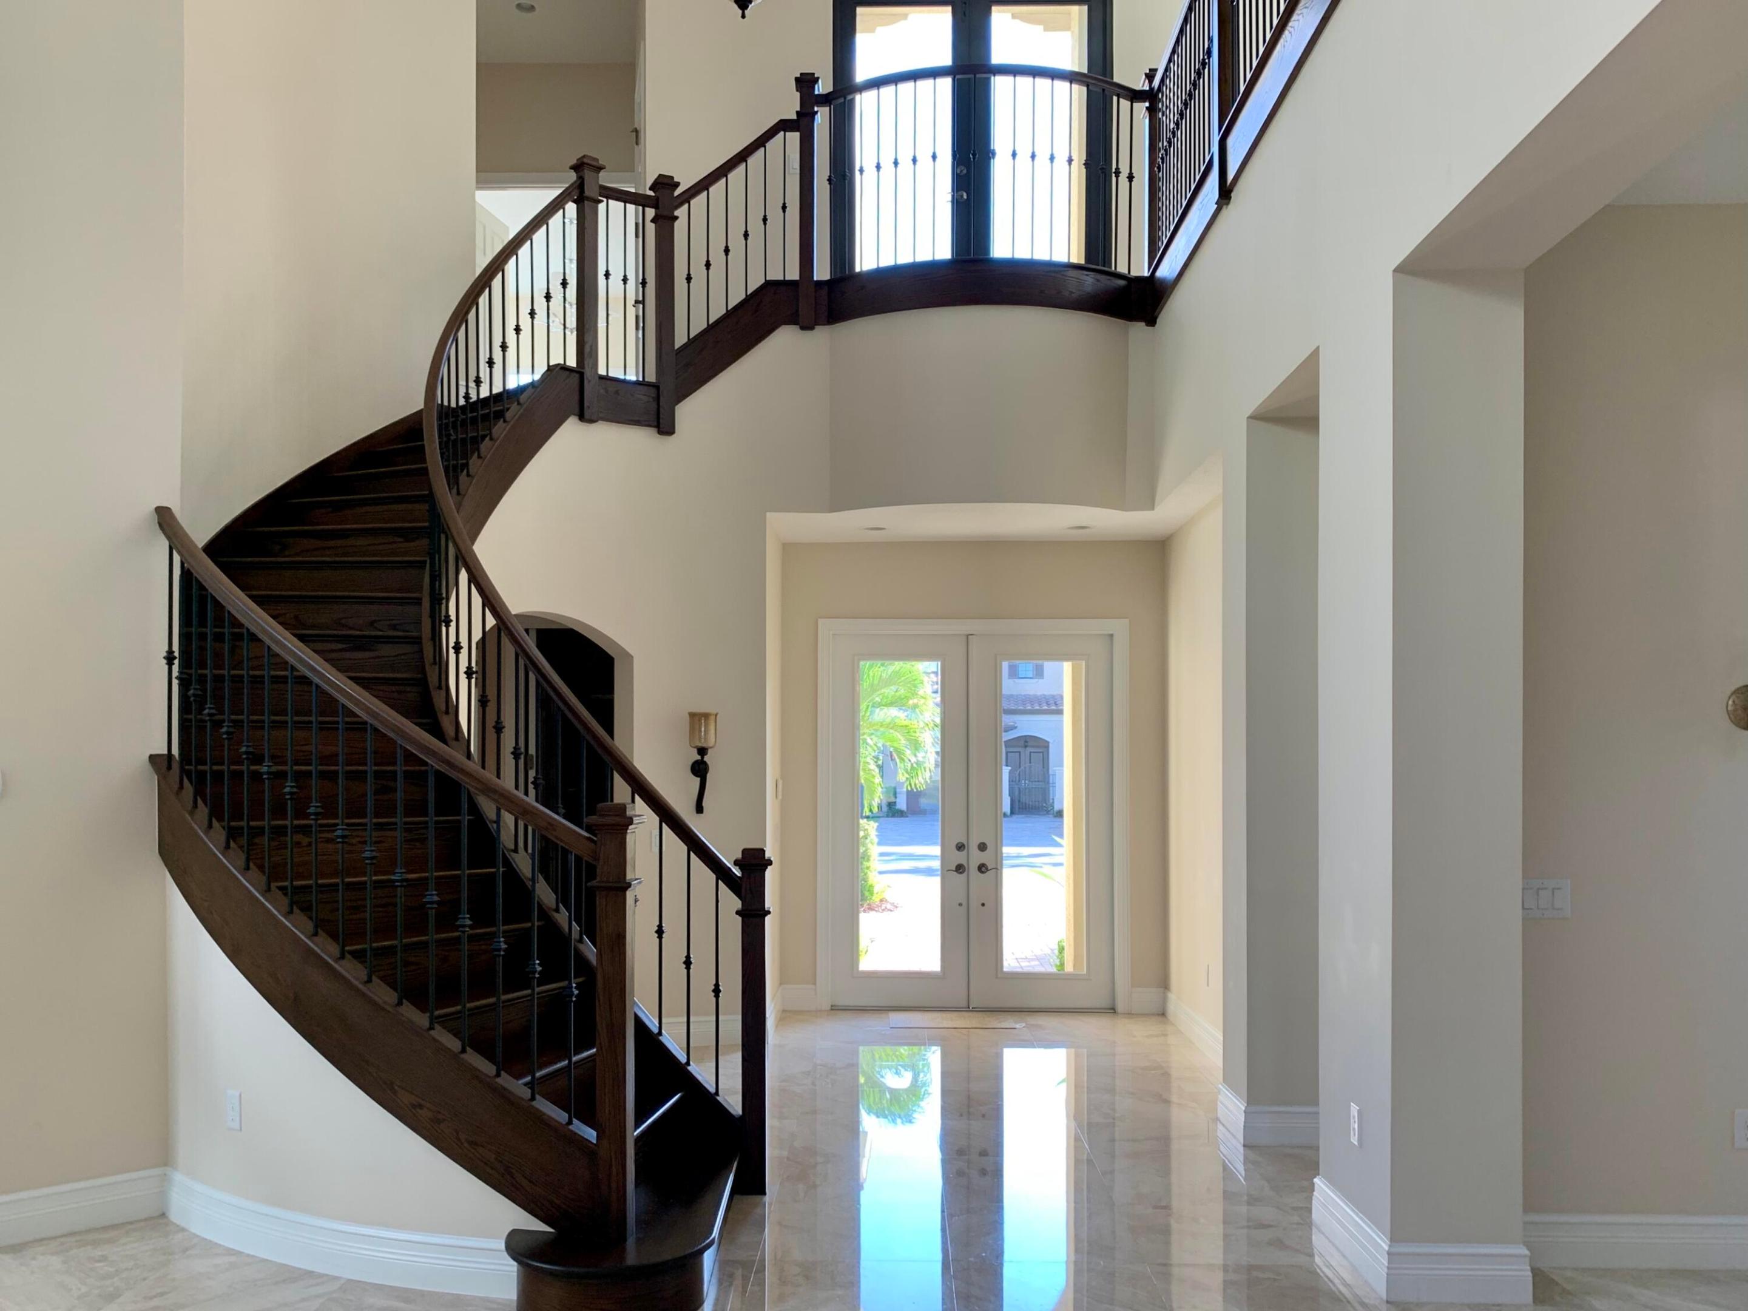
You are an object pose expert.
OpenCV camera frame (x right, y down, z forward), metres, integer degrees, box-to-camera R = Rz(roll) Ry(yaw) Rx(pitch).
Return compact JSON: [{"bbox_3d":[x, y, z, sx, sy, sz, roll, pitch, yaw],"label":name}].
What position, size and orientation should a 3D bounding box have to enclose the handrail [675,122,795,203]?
[{"bbox_3d":[-0.781,-2.805,7.470,0.820,0.085,0.065,-36,0,-1],"label":"handrail"}]

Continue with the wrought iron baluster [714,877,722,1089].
[{"bbox_3d":[-0.575,1.198,4.830,0.037,0.800,0.037,0,-3,0],"label":"wrought iron baluster"}]

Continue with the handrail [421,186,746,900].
[{"bbox_3d":[-1.390,-0.820,5.830,1.150,3.480,2.400,1,-3,-20],"label":"handrail"}]

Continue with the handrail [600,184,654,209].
[{"bbox_3d":[-1.380,-2.566,7.330,0.340,0.062,0.062,1,-3,-24],"label":"handrail"}]

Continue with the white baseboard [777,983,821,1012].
[{"bbox_3d":[-0.484,2.227,8.530,0.260,0.168,0.020,0,-3,2],"label":"white baseboard"}]

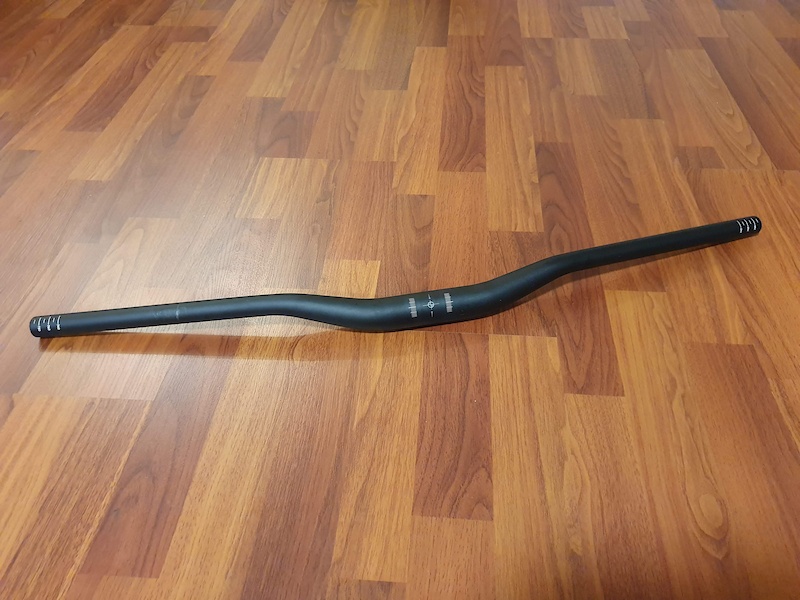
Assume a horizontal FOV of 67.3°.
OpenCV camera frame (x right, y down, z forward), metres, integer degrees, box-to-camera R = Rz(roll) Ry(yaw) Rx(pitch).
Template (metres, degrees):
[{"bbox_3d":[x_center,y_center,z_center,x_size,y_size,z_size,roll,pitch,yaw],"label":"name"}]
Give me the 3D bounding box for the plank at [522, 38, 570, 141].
[{"bbox_3d":[0.235,-0.347,0.983,0.060,0.012,0.356,2,46,5],"label":"plank"}]

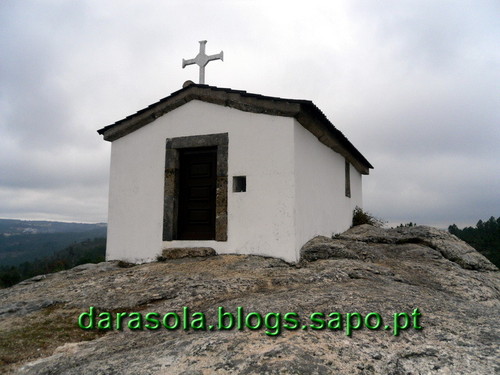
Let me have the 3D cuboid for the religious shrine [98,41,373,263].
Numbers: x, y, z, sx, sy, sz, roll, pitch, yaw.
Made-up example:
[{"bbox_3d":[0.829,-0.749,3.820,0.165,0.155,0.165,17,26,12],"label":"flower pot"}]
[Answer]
[{"bbox_3d":[0.344,-0.461,11.544,5.116,4.809,7.376,-3,-8,25],"label":"religious shrine"}]

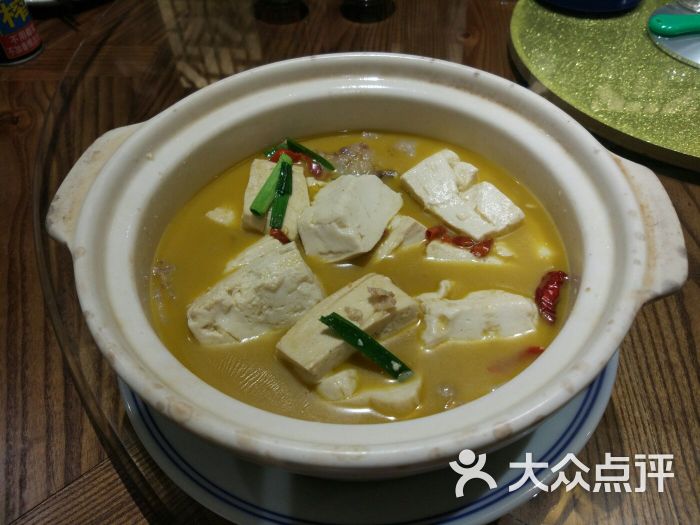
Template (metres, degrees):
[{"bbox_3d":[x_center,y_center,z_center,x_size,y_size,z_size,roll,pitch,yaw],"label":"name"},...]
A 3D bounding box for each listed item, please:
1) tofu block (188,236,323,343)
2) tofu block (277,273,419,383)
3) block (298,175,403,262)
[{"bbox_3d":[-0.038,0.020,0.243,0.048,0.022,0.034,-29,55,-21],"label":"tofu block"},{"bbox_3d":[0.000,0.030,0.232,0.052,0.019,0.019,-31,56,-23],"label":"tofu block"},{"bbox_3d":[0.002,-0.016,0.267,0.033,0.021,0.043,27,56,22],"label":"block"}]

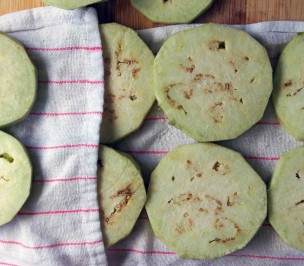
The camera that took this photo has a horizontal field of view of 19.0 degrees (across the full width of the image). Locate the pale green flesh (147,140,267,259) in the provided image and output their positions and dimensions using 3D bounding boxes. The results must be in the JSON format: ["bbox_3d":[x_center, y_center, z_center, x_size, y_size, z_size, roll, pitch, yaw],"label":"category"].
[{"bbox_3d":[0.042,0.052,0.697,0.091,0.013,0.088,0,87,0],"label":"pale green flesh"}]

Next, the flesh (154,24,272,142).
[{"bbox_3d":[0.047,-0.037,0.697,0.090,0.013,0.089,0,87,0],"label":"flesh"}]

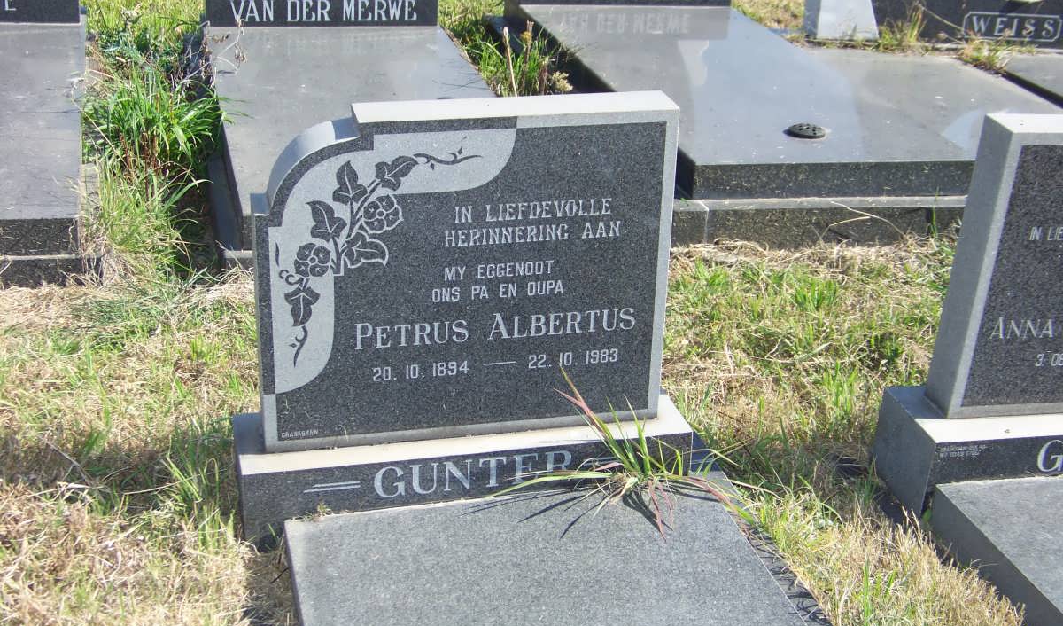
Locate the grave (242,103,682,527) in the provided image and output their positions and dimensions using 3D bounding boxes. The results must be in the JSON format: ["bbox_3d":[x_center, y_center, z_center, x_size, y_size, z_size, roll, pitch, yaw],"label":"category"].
[{"bbox_3d":[-0.126,-0.005,2.852,0.871,0.784,0.232,-4,25,-13],"label":"grave"}]

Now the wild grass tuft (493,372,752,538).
[{"bbox_3d":[0.177,0.260,2.822,0.477,0.270,0.246,-4,25,-13],"label":"wild grass tuft"}]

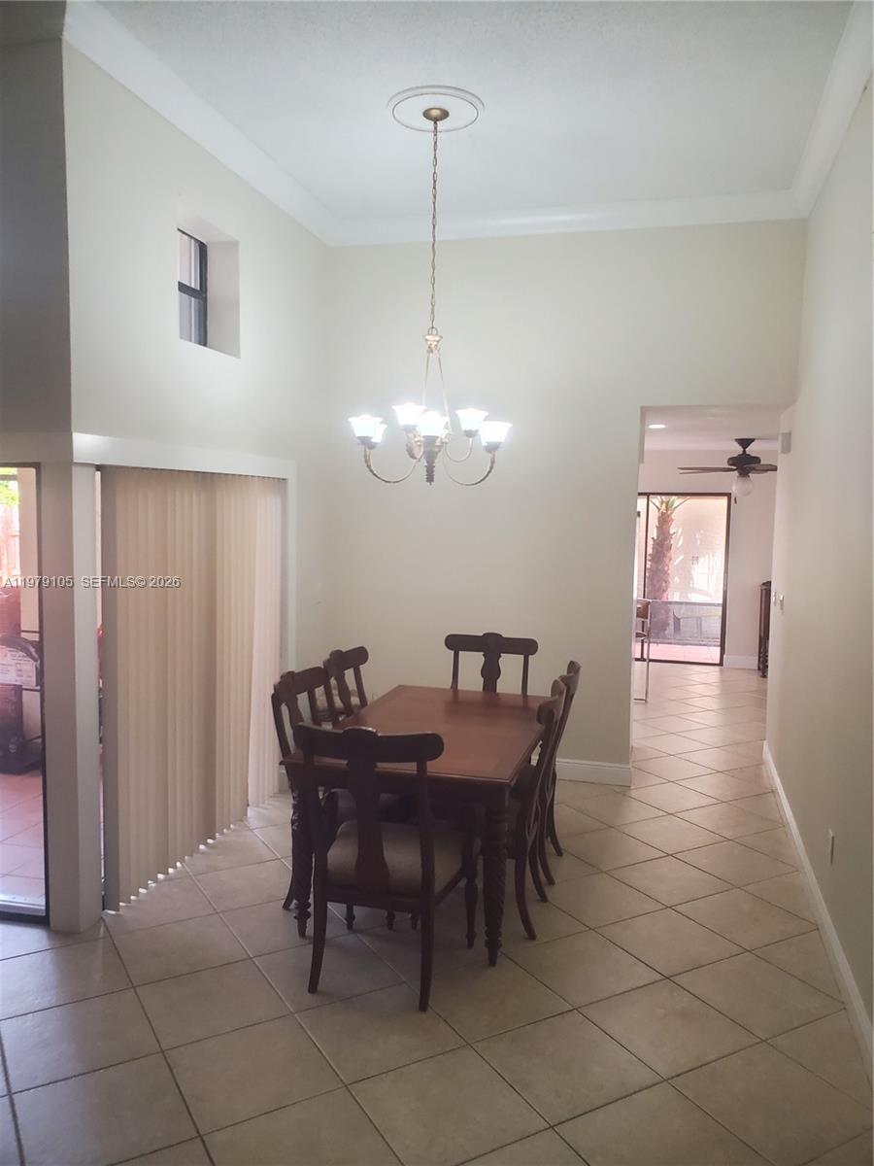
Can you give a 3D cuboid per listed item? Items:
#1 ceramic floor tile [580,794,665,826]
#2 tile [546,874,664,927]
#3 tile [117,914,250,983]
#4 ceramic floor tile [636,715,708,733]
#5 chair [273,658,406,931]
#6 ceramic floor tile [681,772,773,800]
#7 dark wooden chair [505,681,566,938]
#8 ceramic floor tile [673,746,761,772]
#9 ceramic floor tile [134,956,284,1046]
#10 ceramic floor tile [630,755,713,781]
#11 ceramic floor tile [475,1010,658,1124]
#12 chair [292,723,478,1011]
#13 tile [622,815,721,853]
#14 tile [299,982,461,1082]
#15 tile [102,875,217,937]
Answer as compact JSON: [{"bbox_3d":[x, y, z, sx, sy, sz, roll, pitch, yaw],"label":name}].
[{"bbox_3d":[1.101,1.386,5.365,0.448,0.010,0.448,-2,5,-30],"label":"ceramic floor tile"},{"bbox_3d":[0.761,1.484,4.122,0.448,0.010,0.448,-2,5,-30],"label":"tile"},{"bbox_3d":[-1.052,1.500,3.612,0.448,0.010,0.448,-2,5,-30],"label":"tile"},{"bbox_3d":[2.009,1.226,7.456,0.448,0.010,0.448,-2,5,-30],"label":"ceramic floor tile"},{"bbox_3d":[-0.403,0.948,4.038,0.630,1.035,0.530,2,5,15],"label":"chair"},{"bbox_3d":[1.895,1.361,5.818,0.448,0.010,0.448,-2,5,-30],"label":"ceramic floor tile"},{"bbox_3d":[0.244,0.957,3.889,0.612,1.036,0.566,2,5,14],"label":"dark wooden chair"},{"bbox_3d":[2.064,1.301,6.426,0.452,0.010,0.452,-2,6,-30],"label":"ceramic floor tile"},{"bbox_3d":[-0.819,1.524,3.187,0.449,0.010,0.449,-2,5,-30],"label":"ceramic floor tile"},{"bbox_3d":[1.668,1.324,6.213,0.448,0.010,0.448,-2,5,-30],"label":"ceramic floor tile"},{"bbox_3d":[0.417,1.566,2.852,0.449,0.010,0.449,-2,5,-30],"label":"ceramic floor tile"},{"bbox_3d":[-0.186,0.993,3.369,0.566,1.036,0.612,2,5,15],"label":"chair"},{"bbox_3d":[1.317,1.413,4.925,0.449,0.010,0.449,-2,5,-30],"label":"tile"},{"bbox_3d":[-0.201,1.560,3.043,0.452,0.010,0.452,-2,6,-30],"label":"tile"},{"bbox_3d":[-1.275,1.465,4.001,0.452,0.010,0.452,-2,6,-30],"label":"tile"}]

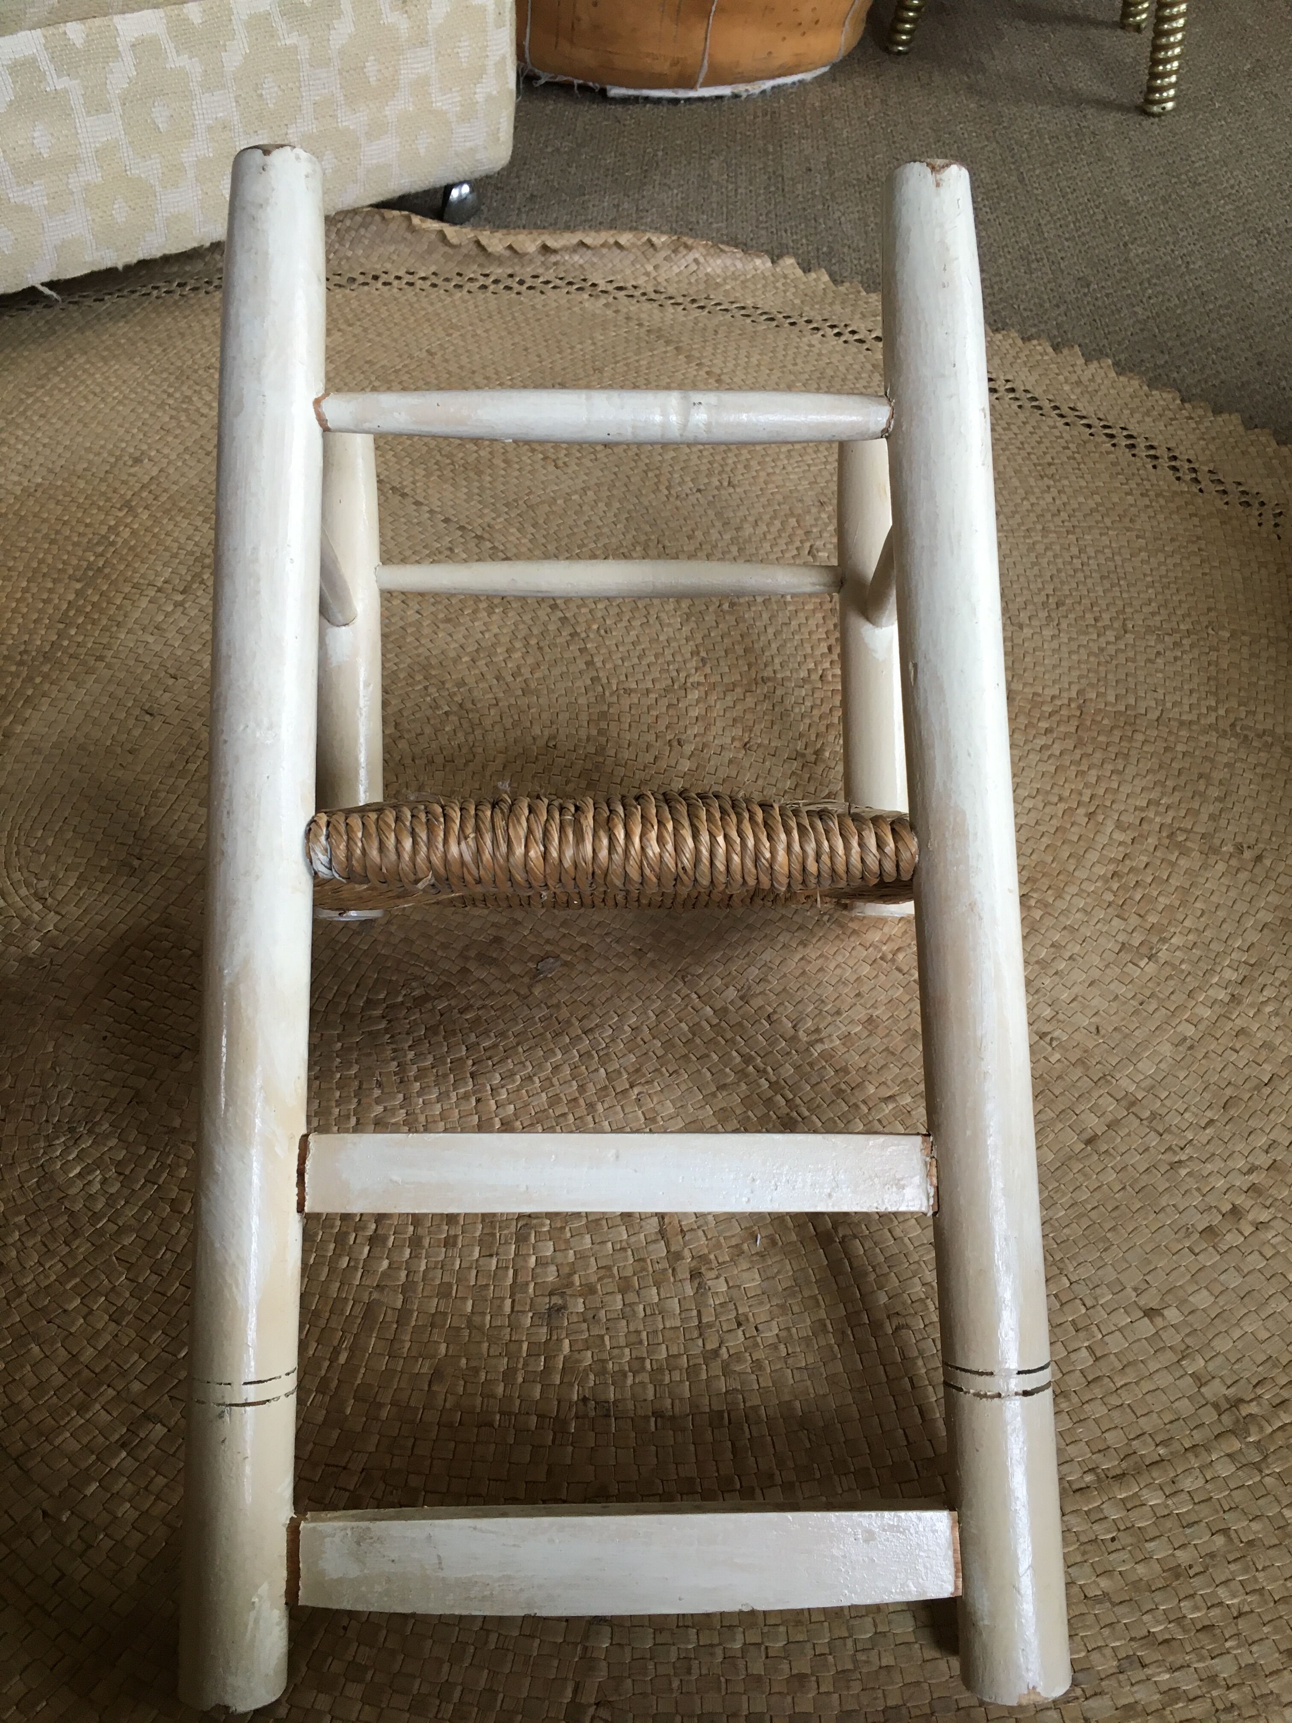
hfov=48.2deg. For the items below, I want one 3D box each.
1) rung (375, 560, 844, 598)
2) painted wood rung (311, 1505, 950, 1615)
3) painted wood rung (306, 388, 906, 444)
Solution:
[{"bbox_3d":[-0.020,-0.160,0.818,0.264,0.020,0.020,0,81,-2],"label":"rung"},{"bbox_3d":[-0.007,0.262,0.541,0.249,0.015,0.036,0,81,-2],"label":"painted wood rung"},{"bbox_3d":[-0.018,-0.189,0.612,0.243,0.022,0.022,0,81,-2],"label":"painted wood rung"}]

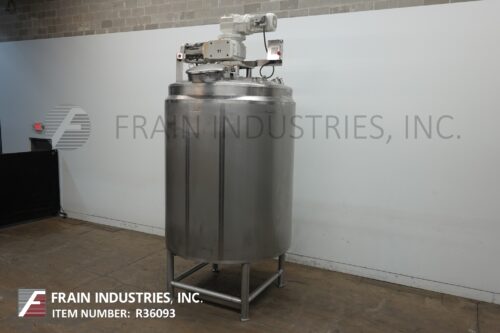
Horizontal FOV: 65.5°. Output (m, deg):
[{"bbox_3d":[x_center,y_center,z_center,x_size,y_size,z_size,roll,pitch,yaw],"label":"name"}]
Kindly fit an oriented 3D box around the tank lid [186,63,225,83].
[{"bbox_3d":[-0.650,-1.382,5.688,0.560,0.220,0.560,-2,19,1],"label":"tank lid"}]

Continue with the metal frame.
[{"bbox_3d":[-0.373,1.794,6.847,1.530,0.870,1.530,6,9,27],"label":"metal frame"}]

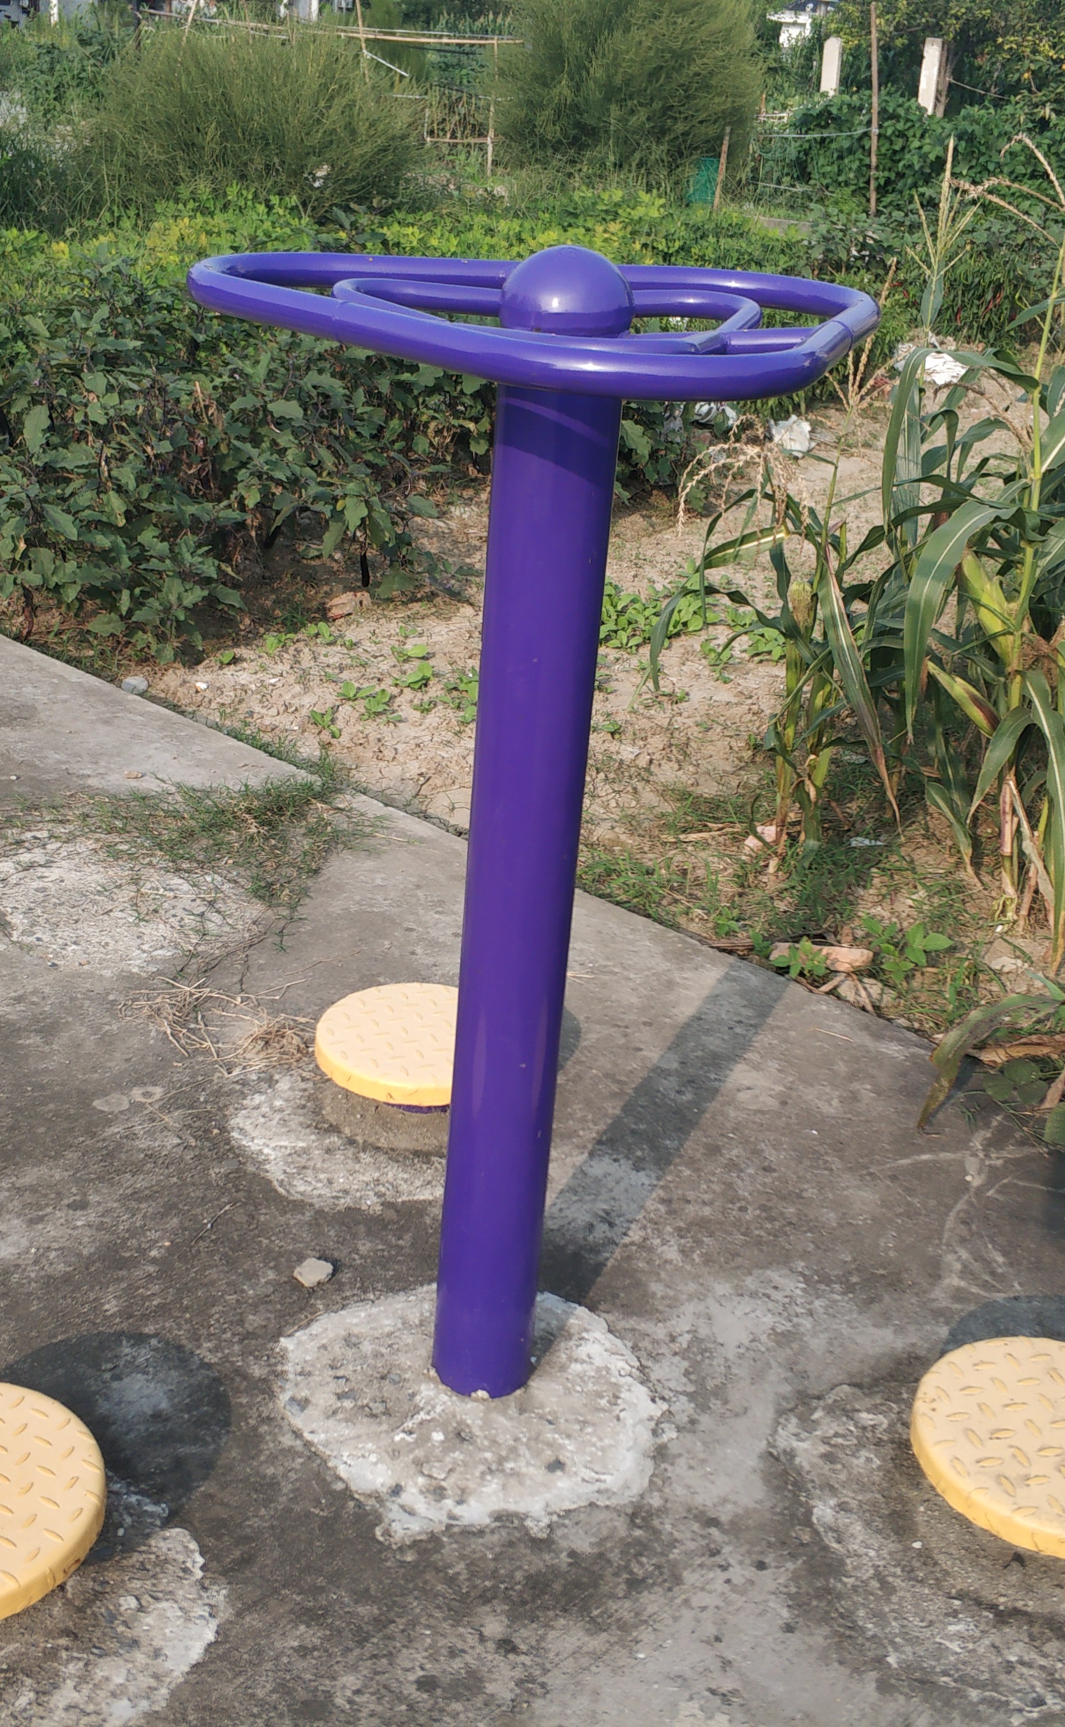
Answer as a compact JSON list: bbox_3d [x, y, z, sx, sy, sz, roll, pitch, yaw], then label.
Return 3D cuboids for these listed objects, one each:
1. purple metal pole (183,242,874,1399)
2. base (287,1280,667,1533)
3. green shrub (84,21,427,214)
[{"bbox_3d":[-0.006,0.022,1.896,0.700,1.306,0.650,2,24,-6],"label":"purple metal pole"},{"bbox_3d":[-0.067,0.629,2.144,0.480,0.050,0.460,5,24,0],"label":"base"},{"bbox_3d":[-2.164,-5.699,13.971,2.600,1.500,2.200,5,24,0],"label":"green shrub"}]

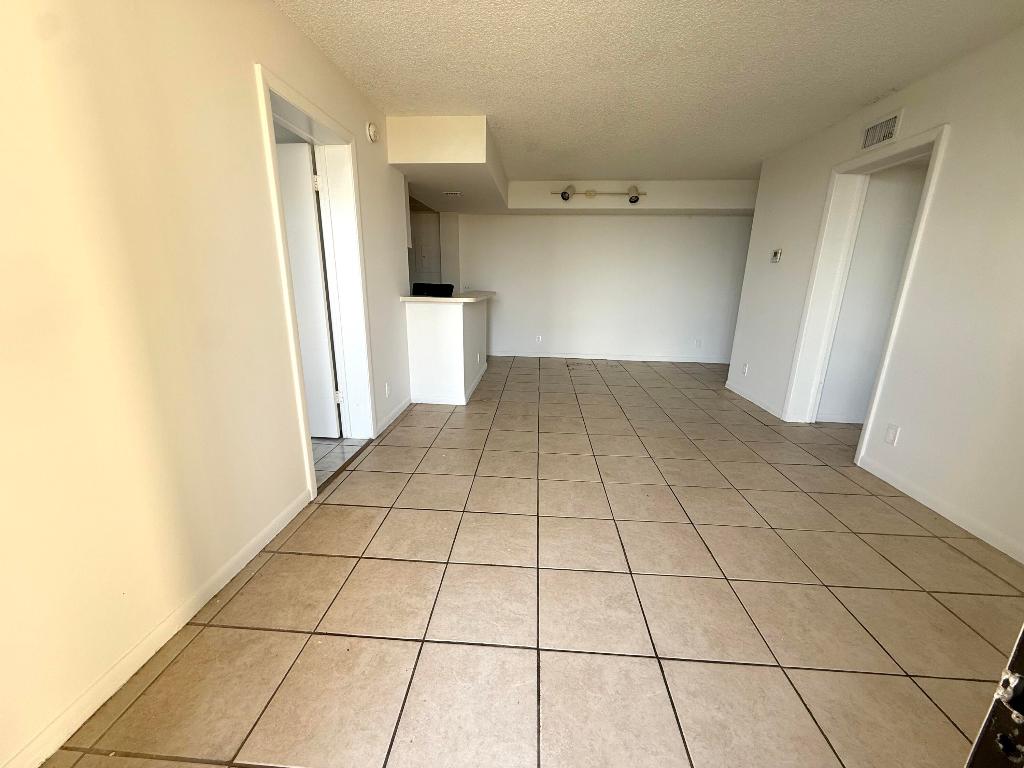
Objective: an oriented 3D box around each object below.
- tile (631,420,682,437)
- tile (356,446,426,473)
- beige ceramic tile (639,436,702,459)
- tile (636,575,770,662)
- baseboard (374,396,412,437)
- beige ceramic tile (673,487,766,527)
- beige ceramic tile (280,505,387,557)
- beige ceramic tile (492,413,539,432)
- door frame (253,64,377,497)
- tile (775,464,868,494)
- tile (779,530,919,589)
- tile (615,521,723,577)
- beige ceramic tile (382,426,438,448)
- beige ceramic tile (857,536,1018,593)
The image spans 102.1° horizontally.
[{"bbox_3d":[1.254,0.389,3.556,0.402,0.012,0.402,2,15,3],"label":"tile"},{"bbox_3d":[-0.824,0.526,2.877,0.399,0.012,0.402,2,15,3],"label":"tile"},{"bbox_3d":[1.227,0.494,3.161,0.402,0.012,0.402,2,15,3],"label":"beige ceramic tile"},{"bbox_3d":[0.718,0.900,1.613,0.402,0.010,0.402,2,15,3],"label":"tile"},{"bbox_3d":[-1.041,0.264,3.687,0.013,0.082,0.877,2,15,3],"label":"baseboard"},{"bbox_3d":[1.170,0.700,2.364,0.399,0.012,0.402,2,15,3],"label":"beige ceramic tile"},{"bbox_3d":[-0.878,0.738,2.096,0.402,0.012,0.402,2,15,3],"label":"beige ceramic tile"},{"bbox_3d":[0.038,0.344,3.615,0.399,0.012,0.402,2,15,3],"label":"beige ceramic tile"},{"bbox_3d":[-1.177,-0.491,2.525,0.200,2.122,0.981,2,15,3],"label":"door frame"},{"bbox_3d":[2.009,0.627,2.718,0.402,0.012,0.402,2,15,3],"label":"tile"},{"bbox_3d":[1.559,0.825,1.960,0.403,0.012,0.403,2,15,3],"label":"tile"},{"bbox_3d":[0.744,0.795,2.006,0.402,0.010,0.402,2,15,3],"label":"tile"},{"bbox_3d":[-0.797,0.421,3.270,0.399,0.012,0.402,2,15,3],"label":"beige ceramic tile"},{"bbox_3d":[1.966,0.839,1.936,0.403,0.012,0.403,2,15,3],"label":"beige ceramic tile"}]

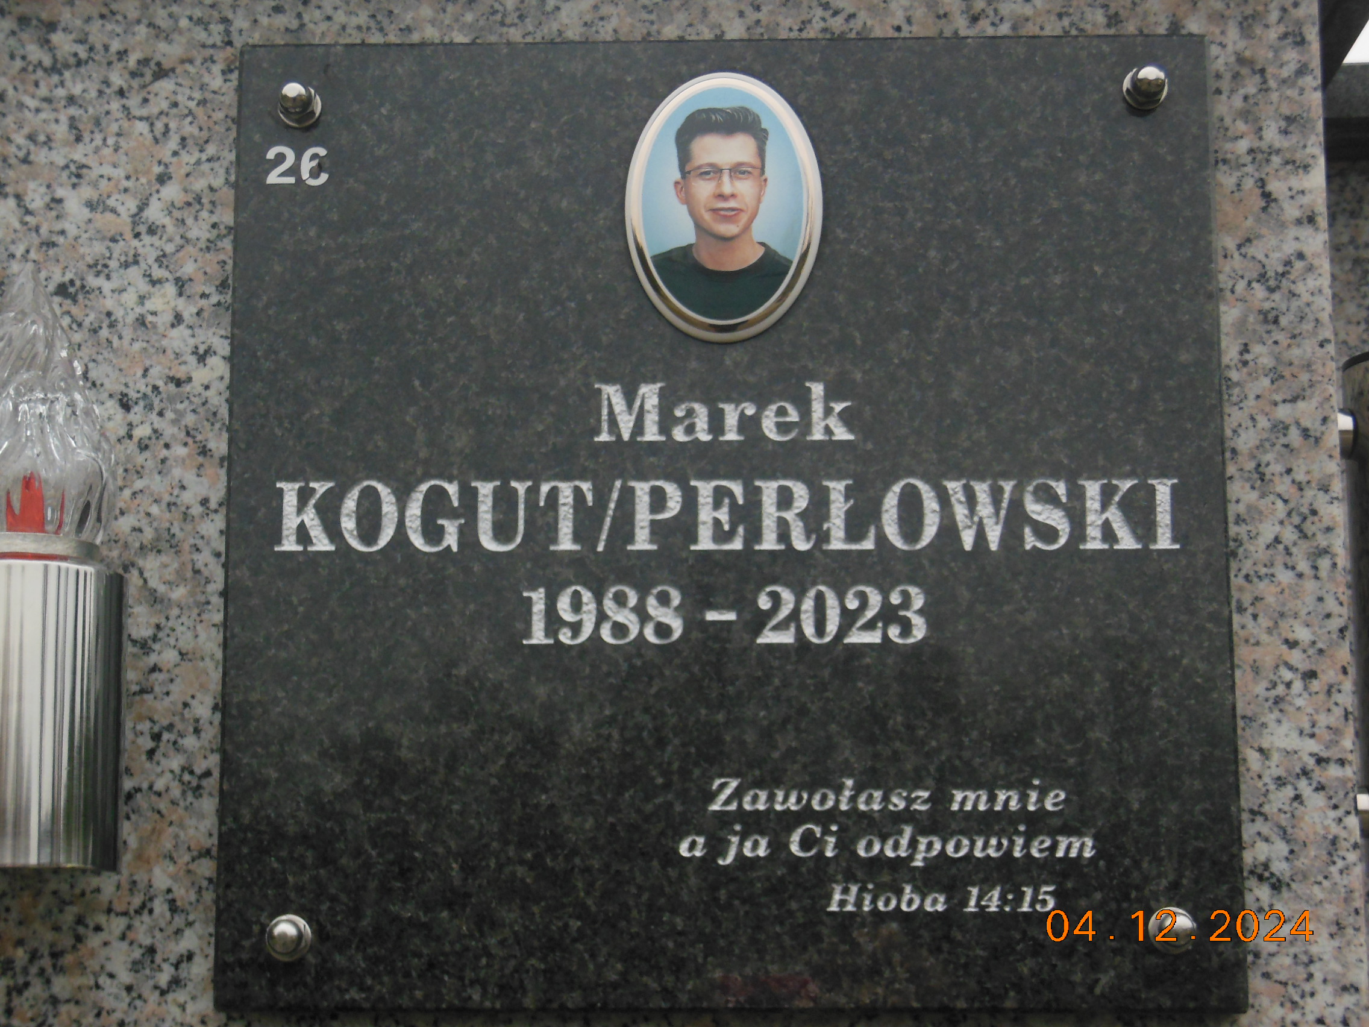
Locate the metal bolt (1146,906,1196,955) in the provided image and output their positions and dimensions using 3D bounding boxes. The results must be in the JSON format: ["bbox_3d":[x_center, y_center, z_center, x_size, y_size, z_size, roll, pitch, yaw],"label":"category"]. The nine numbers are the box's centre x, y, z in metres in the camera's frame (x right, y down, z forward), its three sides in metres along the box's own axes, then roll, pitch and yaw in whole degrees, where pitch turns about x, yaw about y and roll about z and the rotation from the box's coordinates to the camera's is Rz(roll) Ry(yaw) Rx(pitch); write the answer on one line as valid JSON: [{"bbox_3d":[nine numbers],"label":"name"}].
[{"bbox_3d":[0.173,0.146,0.918,0.017,0.017,0.014,0,-11,1],"label":"metal bolt"}]

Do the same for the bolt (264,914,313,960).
[{"bbox_3d":[-0.141,0.150,0.924,0.017,0.017,0.014,0,-11,1],"label":"bolt"}]

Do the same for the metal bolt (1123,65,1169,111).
[{"bbox_3d":[0.174,-0.161,0.976,0.017,0.017,0.014,0,-11,1],"label":"metal bolt"}]

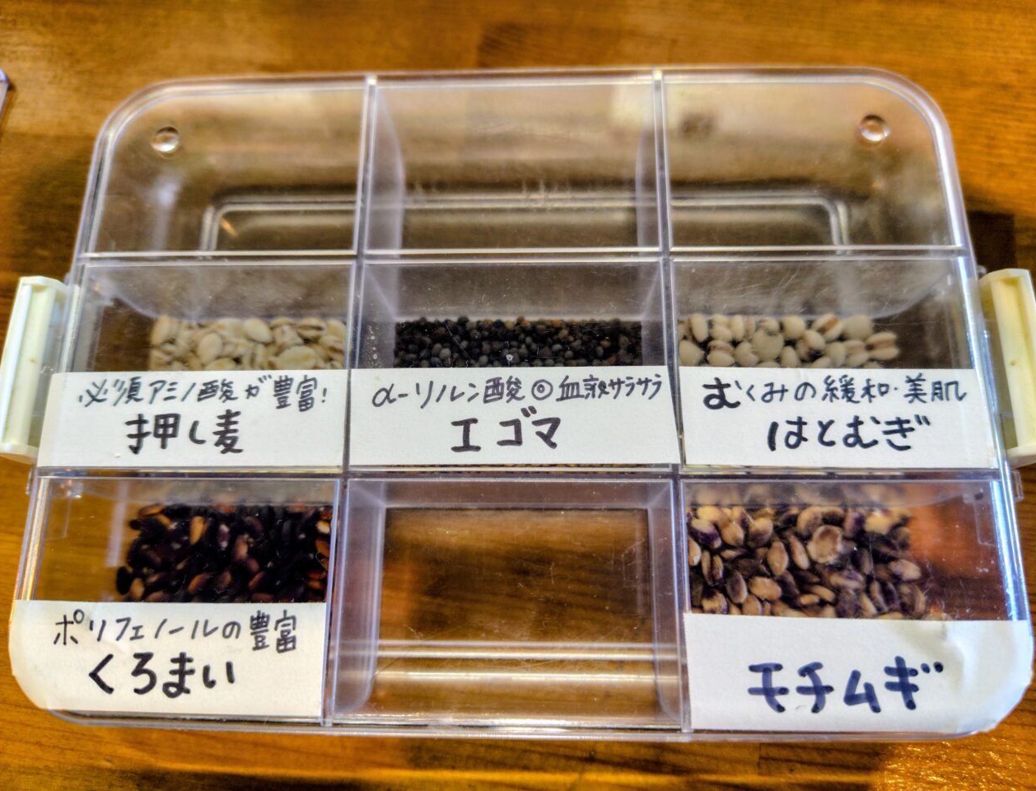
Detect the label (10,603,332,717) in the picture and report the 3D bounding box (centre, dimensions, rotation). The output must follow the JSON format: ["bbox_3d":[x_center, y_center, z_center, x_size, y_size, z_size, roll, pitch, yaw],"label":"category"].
[{"bbox_3d":[-0.061,0.045,0.121,0.056,0.003,0.018,0,75,2],"label":"label"}]

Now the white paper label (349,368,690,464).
[{"bbox_3d":[-0.001,0.004,0.129,0.061,0.002,0.018,0,75,2],"label":"white paper label"}]

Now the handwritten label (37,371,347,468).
[{"bbox_3d":[-0.060,0.004,0.131,0.057,0.002,0.018,-1,75,2],"label":"handwritten label"}]

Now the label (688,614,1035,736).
[{"bbox_3d":[0.057,0.046,0.117,0.058,0.003,0.018,0,75,2],"label":"label"}]

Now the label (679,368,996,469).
[{"bbox_3d":[0.058,0.004,0.128,0.055,0.002,0.018,1,75,2],"label":"label"}]

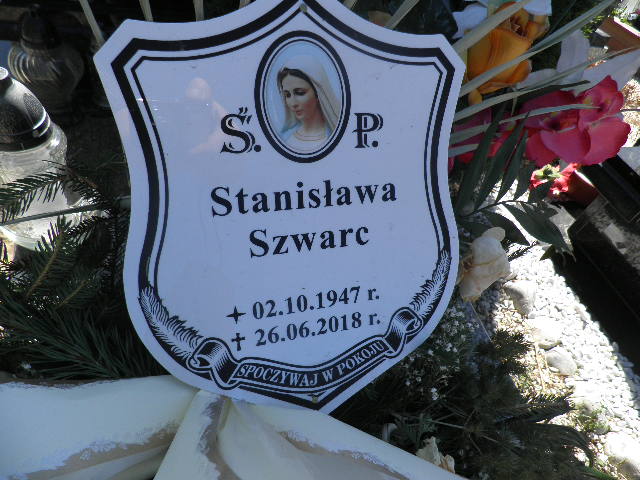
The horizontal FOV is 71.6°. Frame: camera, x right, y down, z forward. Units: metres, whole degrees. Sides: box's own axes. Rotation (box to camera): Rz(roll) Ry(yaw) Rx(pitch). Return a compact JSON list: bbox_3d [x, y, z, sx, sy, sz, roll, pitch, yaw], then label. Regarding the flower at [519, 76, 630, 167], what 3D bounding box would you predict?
[{"bbox_3d":[0.236,-0.110,0.410,0.092,0.065,0.055,23,47,18],"label":"flower"}]

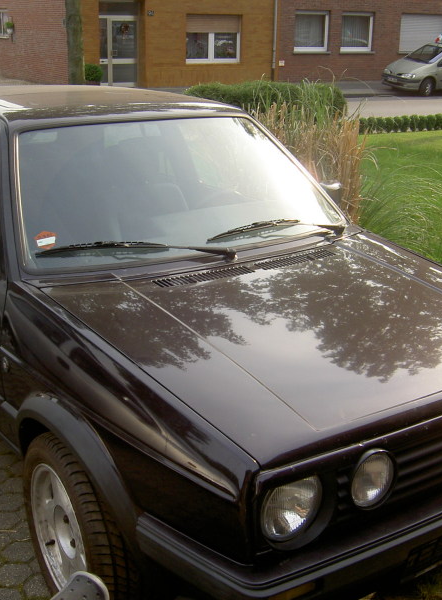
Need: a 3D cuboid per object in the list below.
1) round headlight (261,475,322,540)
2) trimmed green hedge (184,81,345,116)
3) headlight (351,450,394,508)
[{"bbox_3d":[0.151,0.468,1.770,0.175,0.175,0.080,-12,21,-34],"label":"round headlight"},{"bbox_3d":[0.795,-3.291,13.591,3.000,0.980,1.000,-10,21,-31],"label":"trimmed green hedge"},{"bbox_3d":[0.348,0.419,1.846,0.143,0.143,0.070,-12,21,-34],"label":"headlight"}]

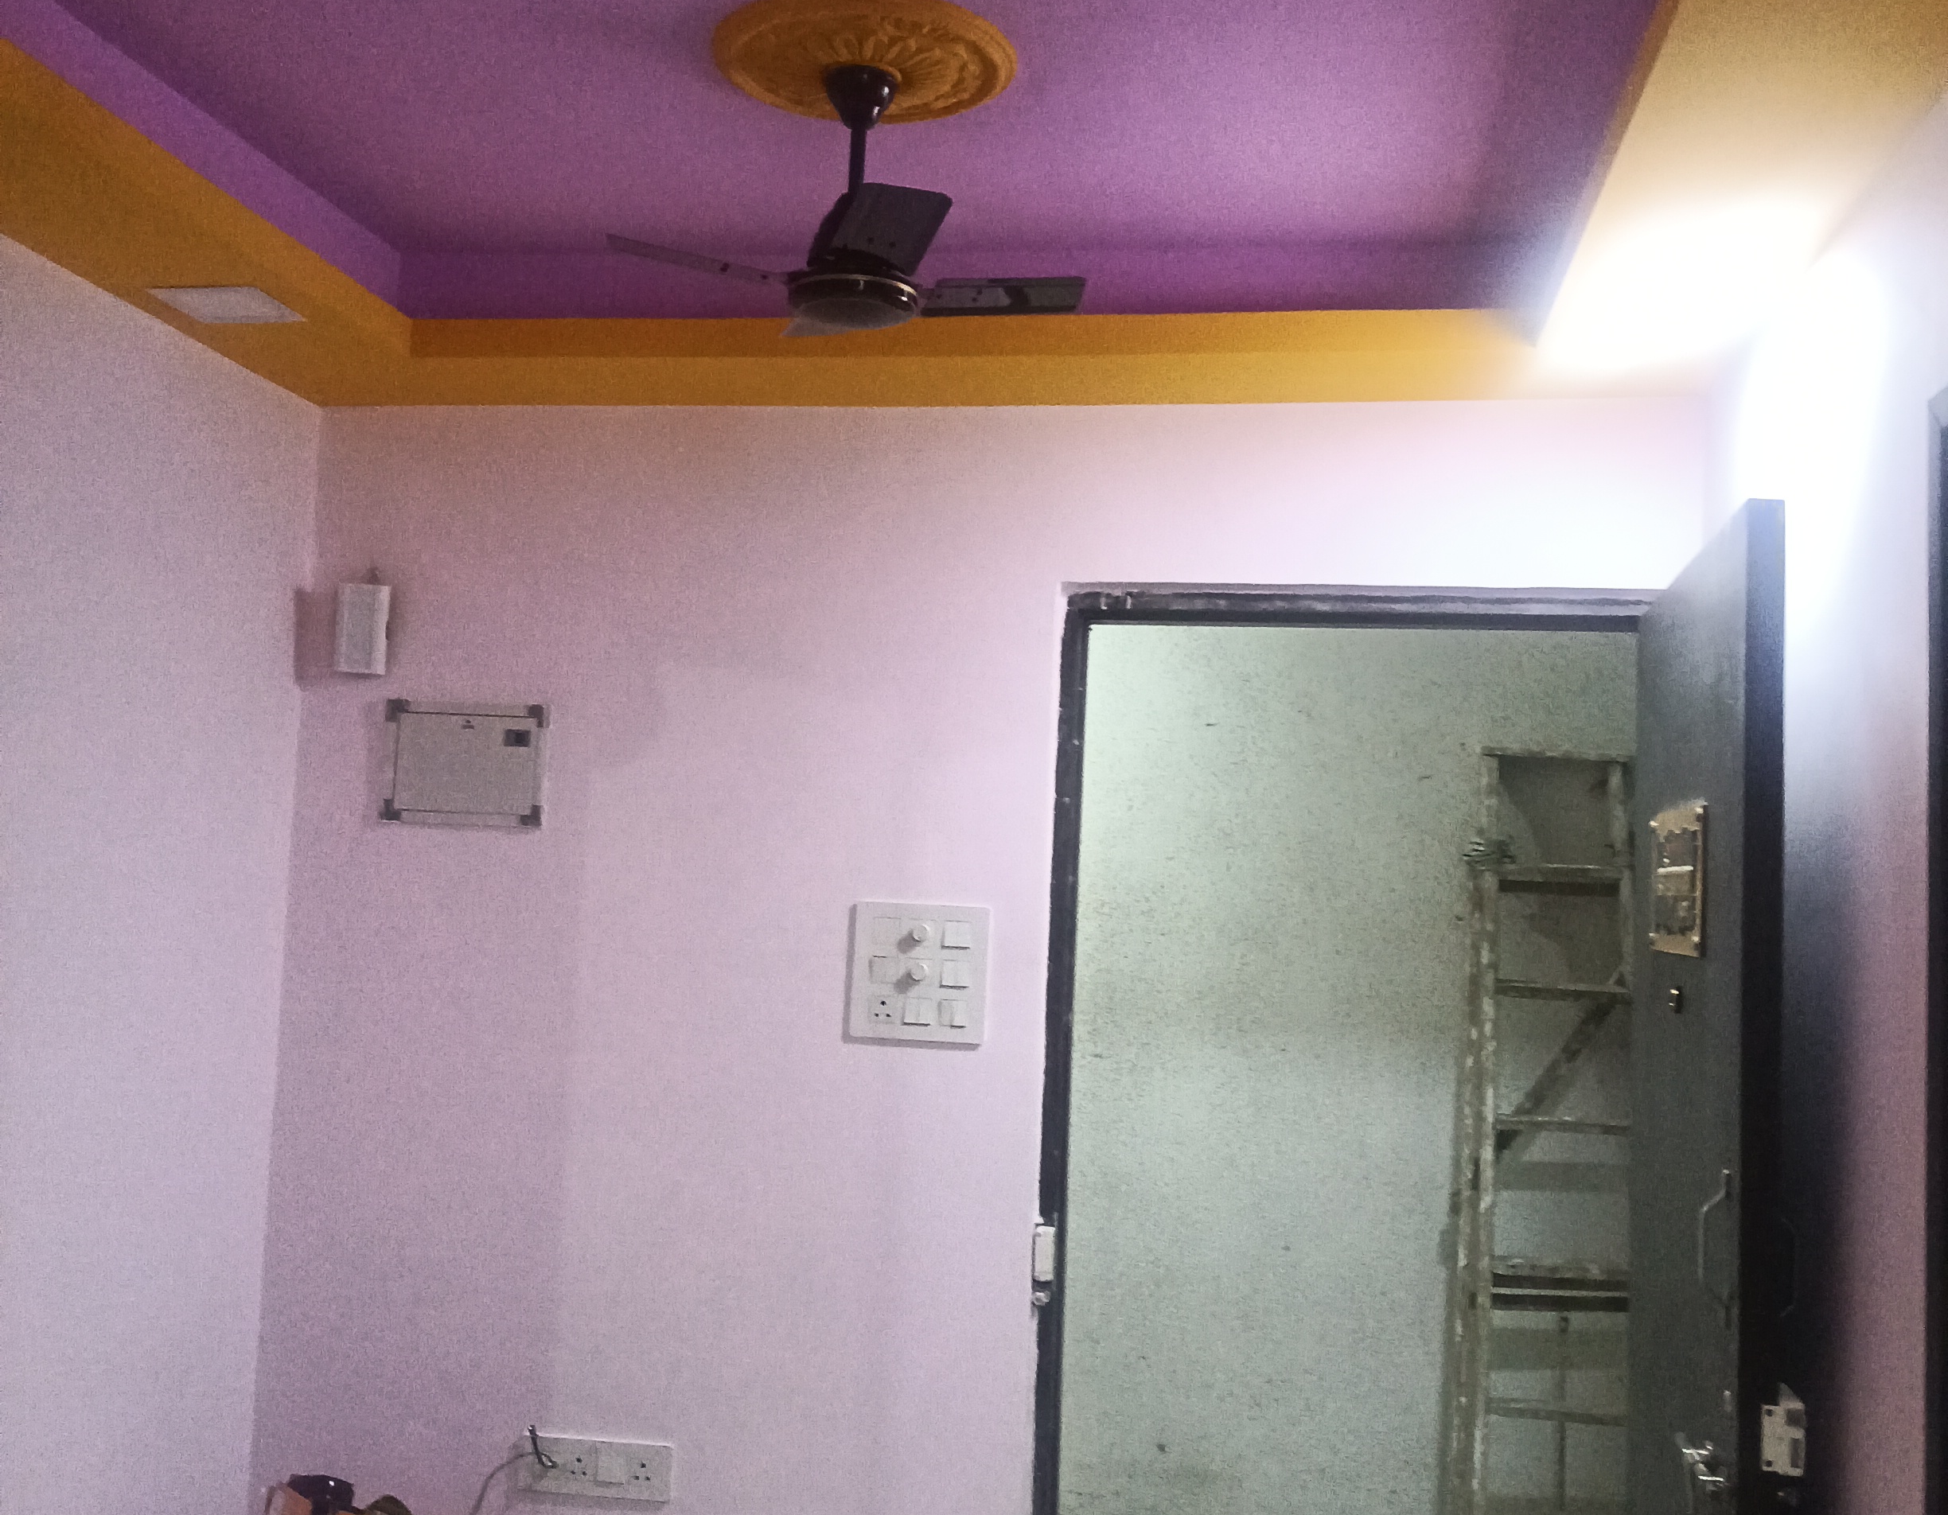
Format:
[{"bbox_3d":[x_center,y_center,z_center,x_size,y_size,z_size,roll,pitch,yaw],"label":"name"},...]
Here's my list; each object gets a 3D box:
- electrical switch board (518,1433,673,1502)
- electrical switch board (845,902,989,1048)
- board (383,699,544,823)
[{"bbox_3d":[-0.606,1.145,3.265,0.250,0.089,0.020,1,-5,9],"label":"electrical switch board"},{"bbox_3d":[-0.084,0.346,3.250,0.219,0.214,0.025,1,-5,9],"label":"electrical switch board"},{"bbox_3d":[-0.851,0.011,3.390,0.270,0.203,0.035,1,-5,9],"label":"board"}]

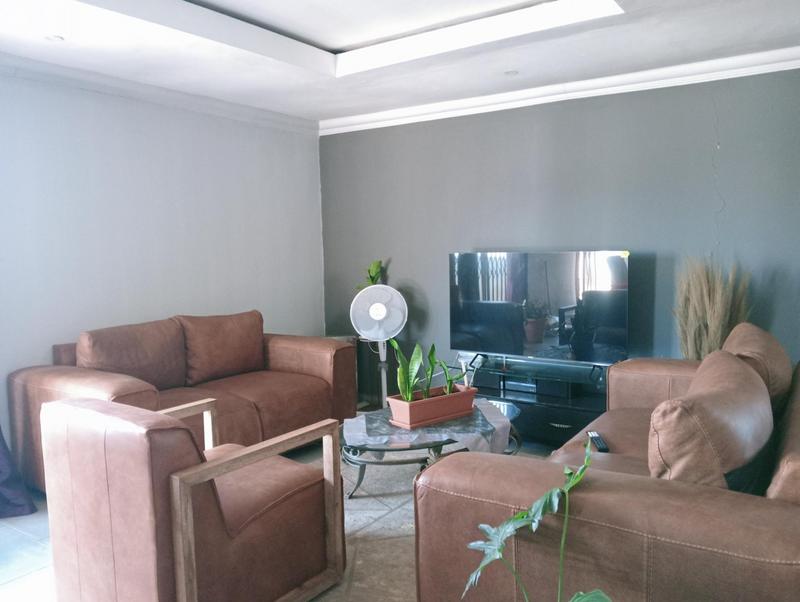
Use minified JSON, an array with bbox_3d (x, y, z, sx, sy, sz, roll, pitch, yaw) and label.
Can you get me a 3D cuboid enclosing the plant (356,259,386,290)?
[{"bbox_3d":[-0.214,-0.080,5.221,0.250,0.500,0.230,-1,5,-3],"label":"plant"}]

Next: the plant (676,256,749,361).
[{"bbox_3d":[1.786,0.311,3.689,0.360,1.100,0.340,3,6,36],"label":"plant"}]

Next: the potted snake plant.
[{"bbox_3d":[0.178,0.431,3.519,0.510,0.427,0.240,-5,6,-39],"label":"potted snake plant"}]

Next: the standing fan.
[{"bbox_3d":[-0.141,0.357,5.148,0.445,0.980,0.400,-1,5,-2],"label":"standing fan"}]

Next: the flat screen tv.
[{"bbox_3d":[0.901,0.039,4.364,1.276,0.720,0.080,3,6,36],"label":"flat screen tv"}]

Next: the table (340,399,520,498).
[{"bbox_3d":[0.147,0.816,3.523,0.740,0.350,1.140,4,7,41],"label":"table"}]

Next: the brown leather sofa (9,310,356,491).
[{"bbox_3d":[-1.206,0.540,3.943,1.050,0.850,1.760,3,6,36],"label":"brown leather sofa"}]

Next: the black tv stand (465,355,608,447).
[{"bbox_3d":[0.978,0.689,4.371,1.280,0.428,0.420,3,6,36],"label":"black tv stand"}]

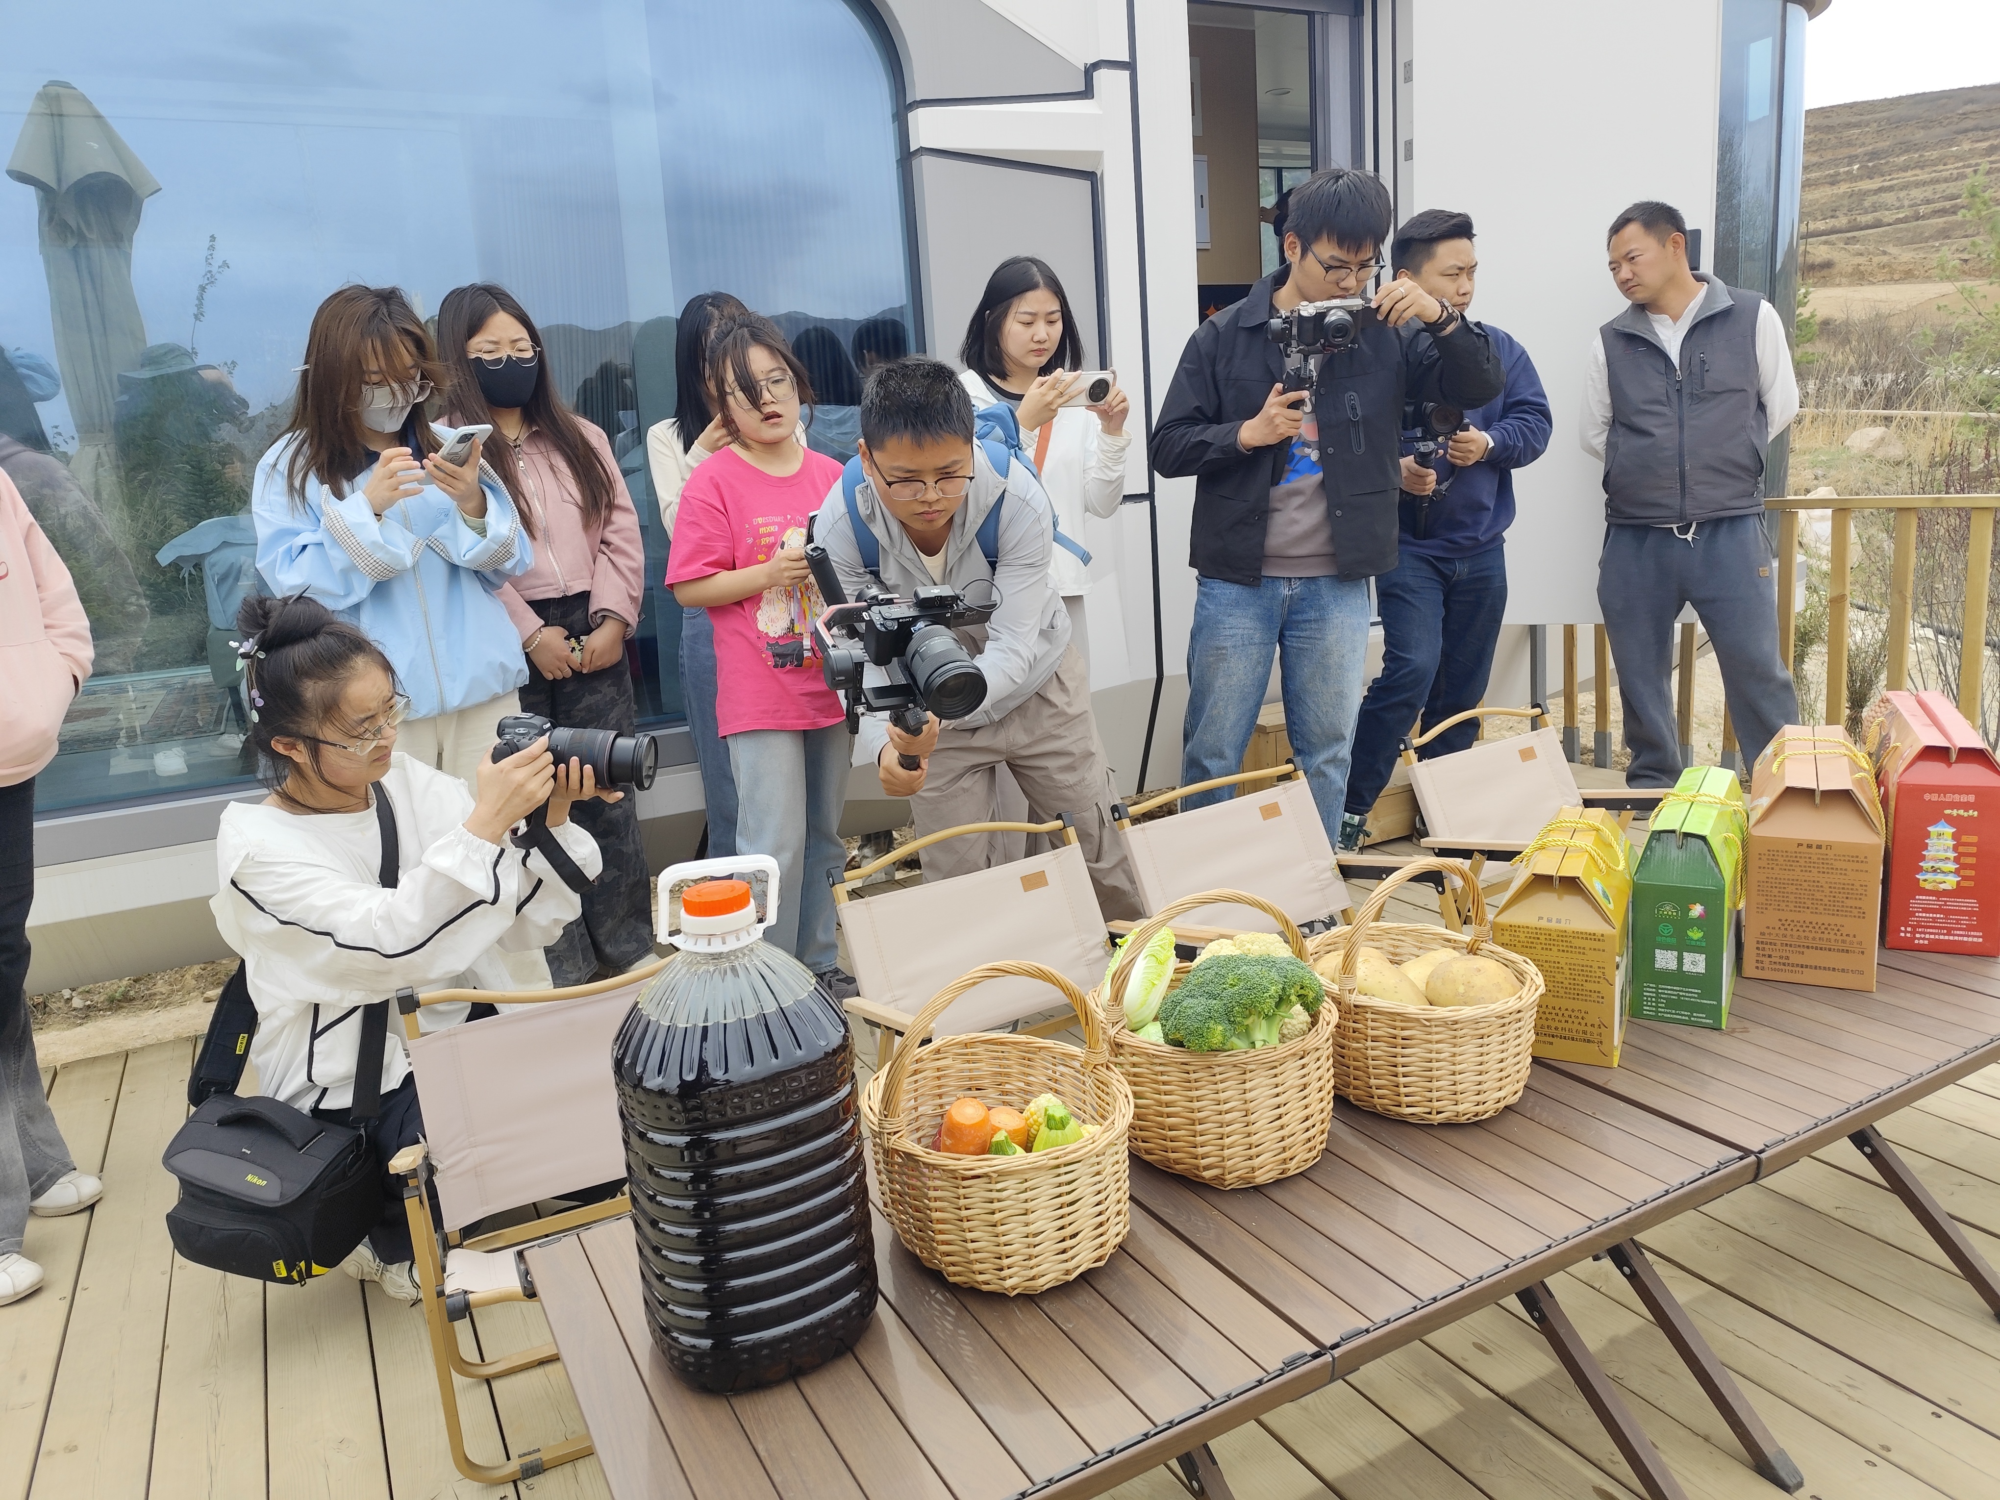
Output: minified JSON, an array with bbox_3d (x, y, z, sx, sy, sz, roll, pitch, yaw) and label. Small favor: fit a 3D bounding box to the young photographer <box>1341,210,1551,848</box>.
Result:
[{"bbox_3d":[1.240,-0.590,3.760,0.580,1.760,0.480,-7,11,-14],"label":"young photographer"}]

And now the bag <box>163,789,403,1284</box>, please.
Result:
[{"bbox_3d":[-0.979,0.391,1.820,0.290,0.620,0.280,1,13,21],"label":"bag"}]

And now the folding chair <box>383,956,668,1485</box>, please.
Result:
[{"bbox_3d":[-0.479,0.549,1.729,0.500,0.530,0.430,-10,12,-27],"label":"folding chair"}]

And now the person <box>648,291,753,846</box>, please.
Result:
[{"bbox_3d":[-0.657,-0.330,3.430,0.450,1.620,0.360,-12,14,-36],"label":"person"}]

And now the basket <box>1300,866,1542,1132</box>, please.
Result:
[{"bbox_3d":[0.472,0.251,1.498,0.260,0.270,0.260,-11,14,-27],"label":"basket"}]

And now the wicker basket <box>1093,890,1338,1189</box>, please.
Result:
[{"bbox_3d":[0.228,0.276,1.369,0.250,0.268,0.255,-4,11,1],"label":"wicker basket"}]

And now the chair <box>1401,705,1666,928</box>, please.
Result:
[{"bbox_3d":[1.175,0.240,2.743,0.500,0.530,0.430,-11,13,-33],"label":"chair"}]

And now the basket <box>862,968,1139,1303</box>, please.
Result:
[{"bbox_3d":[0.001,0.321,1.231,0.250,0.265,0.260,-4,11,1],"label":"basket"}]

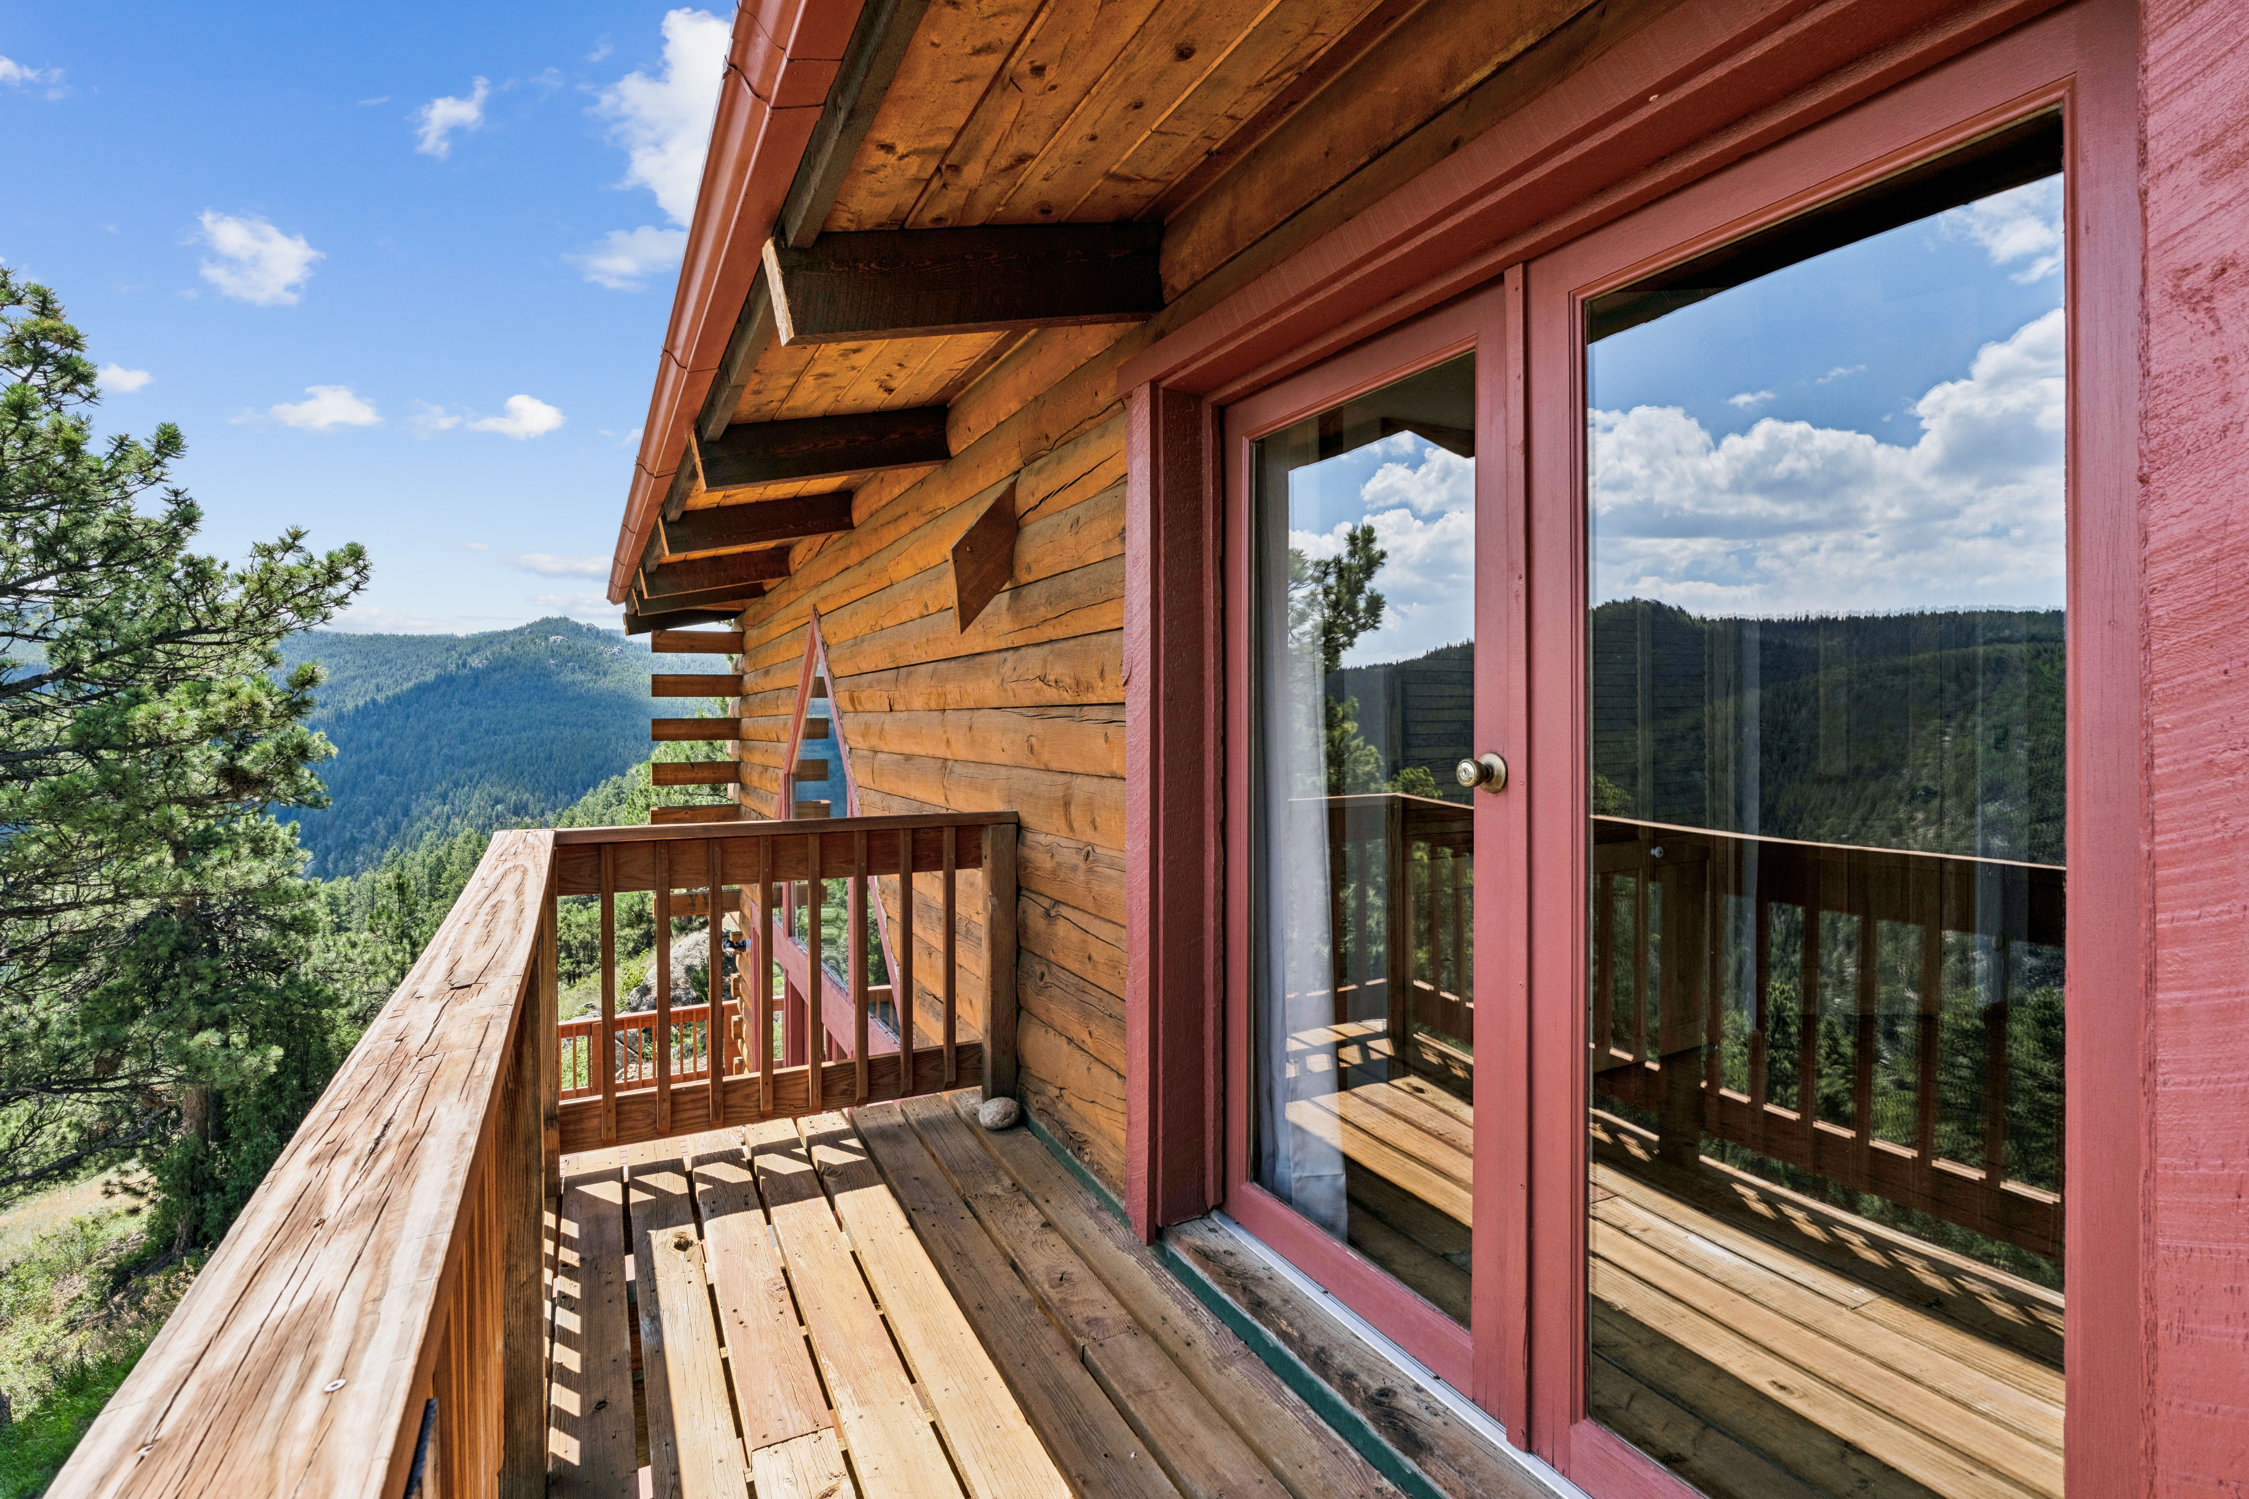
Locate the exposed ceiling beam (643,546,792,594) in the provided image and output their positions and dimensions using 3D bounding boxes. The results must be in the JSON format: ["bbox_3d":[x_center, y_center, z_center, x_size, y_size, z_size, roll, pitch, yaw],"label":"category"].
[{"bbox_3d":[-2.698,-1.179,7.072,0.935,0.198,0.090,-15,8,-26],"label":"exposed ceiling beam"}]

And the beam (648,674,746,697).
[{"bbox_3d":[-3.849,-0.562,9.573,0.750,0.187,0.170,-1,2,-27],"label":"beam"}]

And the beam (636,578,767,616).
[{"bbox_3d":[-3.191,-1.204,8.052,0.950,0.198,0.090,-15,8,-26],"label":"beam"}]

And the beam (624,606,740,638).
[{"bbox_3d":[-4.014,-1.223,9.653,0.950,0.198,0.090,-15,8,-26],"label":"beam"}]

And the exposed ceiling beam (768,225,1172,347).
[{"bbox_3d":[-0.325,-1.069,2.436,0.935,0.198,0.090,-15,8,-26],"label":"exposed ceiling beam"}]

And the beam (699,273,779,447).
[{"bbox_3d":[-1.080,-1.095,2.981,0.045,0.075,1.580,-15,8,-26],"label":"beam"}]

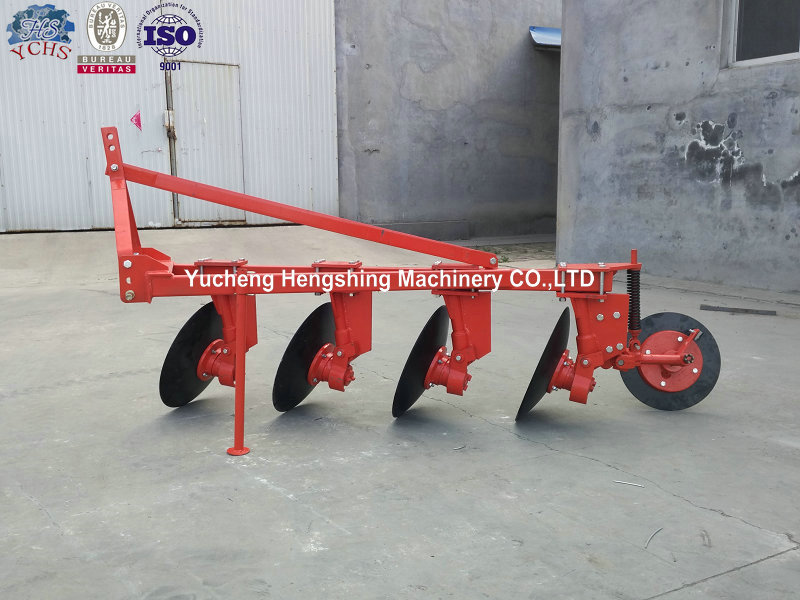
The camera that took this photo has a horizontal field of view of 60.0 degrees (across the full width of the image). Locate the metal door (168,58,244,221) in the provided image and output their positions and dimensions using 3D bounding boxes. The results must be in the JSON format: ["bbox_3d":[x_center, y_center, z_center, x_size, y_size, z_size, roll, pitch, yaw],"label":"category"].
[{"bbox_3d":[-2.667,-2.163,9.663,0.968,2.150,0.060,-6,10,-29],"label":"metal door"}]

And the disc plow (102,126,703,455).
[{"bbox_3d":[0.139,-0.141,3.671,3.062,1.463,1.248,-3,10,-15],"label":"disc plow"}]

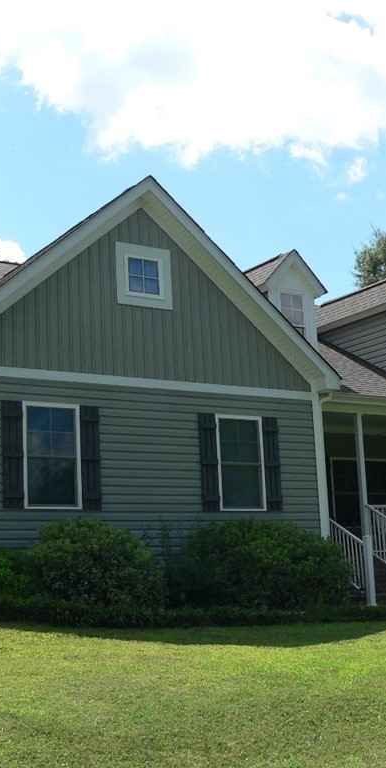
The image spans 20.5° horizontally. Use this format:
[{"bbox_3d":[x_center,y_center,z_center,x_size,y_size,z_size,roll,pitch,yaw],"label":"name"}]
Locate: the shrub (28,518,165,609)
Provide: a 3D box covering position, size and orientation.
[{"bbox_3d":[-1.256,2.347,13.907,1.828,1.108,1.645,5,-13,-32],"label":"shrub"}]

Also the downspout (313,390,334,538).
[{"bbox_3d":[2.213,1.606,17.708,0.190,2.850,0.110,5,-13,-32],"label":"downspout"}]

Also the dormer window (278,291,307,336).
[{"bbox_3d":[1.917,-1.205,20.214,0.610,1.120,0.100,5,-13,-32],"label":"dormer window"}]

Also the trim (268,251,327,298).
[{"bbox_3d":[2.306,-2.496,23.917,1.790,1.080,0.120,5,-13,-32],"label":"trim"}]

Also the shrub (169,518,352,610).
[{"bbox_3d":[0.946,2.622,15.539,2.750,1.330,1.600,5,-13,-32],"label":"shrub"}]

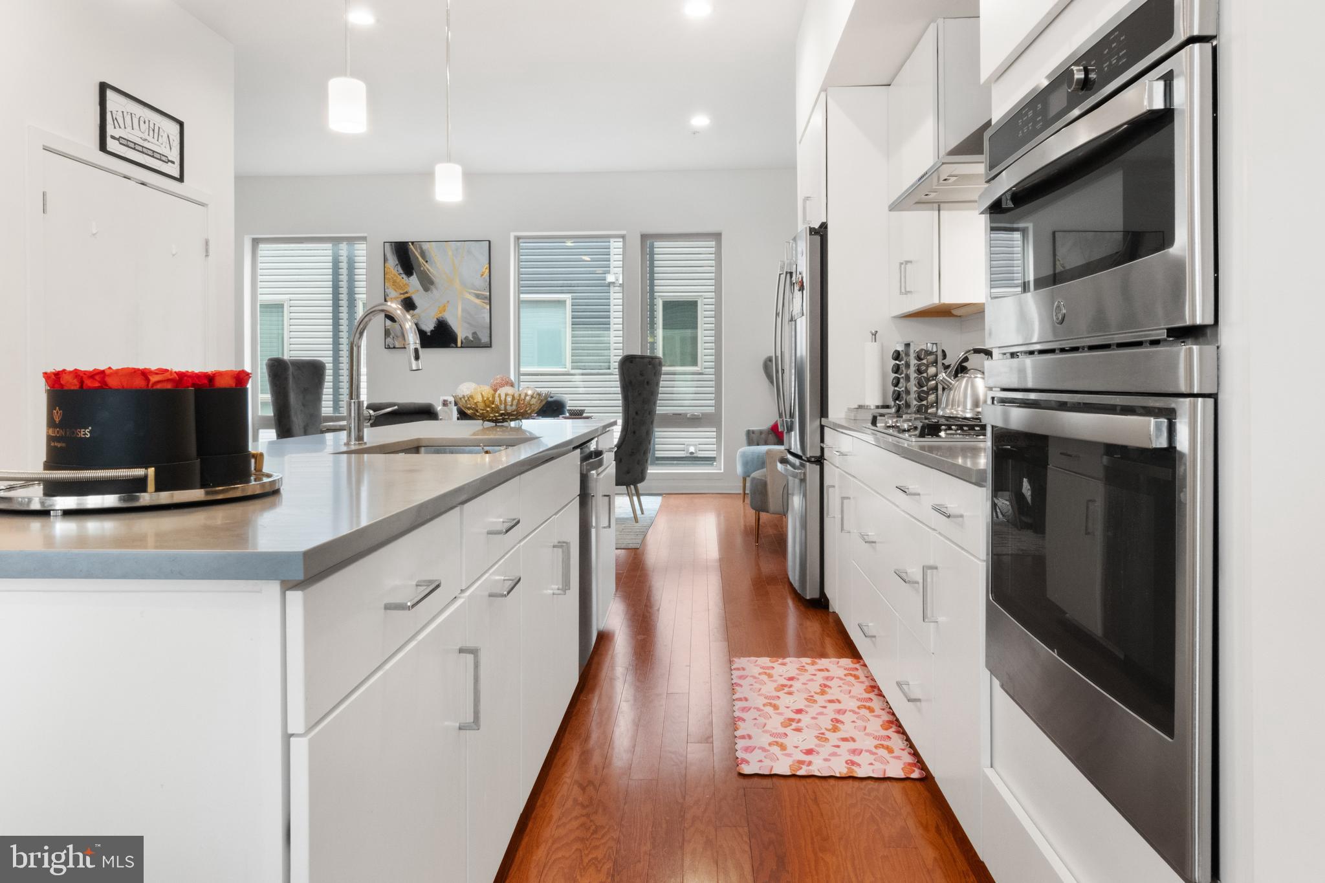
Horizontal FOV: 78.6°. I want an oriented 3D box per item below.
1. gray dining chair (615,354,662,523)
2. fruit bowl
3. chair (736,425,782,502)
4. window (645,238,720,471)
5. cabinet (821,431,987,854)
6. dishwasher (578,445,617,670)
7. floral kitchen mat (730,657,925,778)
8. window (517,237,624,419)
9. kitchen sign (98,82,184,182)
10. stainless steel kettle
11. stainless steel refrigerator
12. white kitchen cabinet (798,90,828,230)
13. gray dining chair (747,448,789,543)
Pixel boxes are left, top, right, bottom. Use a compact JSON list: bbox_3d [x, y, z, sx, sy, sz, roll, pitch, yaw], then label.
[{"bbox_3d":[-0.330,-0.035,6.380,0.680,1.290,0.560,0,3,3],"label":"gray dining chair"},{"bbox_3d":[-0.652,-0.138,3.280,0.380,0.140,0.380,0,2,0],"label":"fruit bowl"},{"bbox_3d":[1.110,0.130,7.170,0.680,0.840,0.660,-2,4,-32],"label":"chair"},{"bbox_3d":[0.195,-0.855,7.780,0.750,2.250,0.100,0,2,3],"label":"window"},{"bbox_3d":[1.000,0.420,2.660,0.620,0.850,2.120,0,2,3],"label":"cabinet"},{"bbox_3d":[-0.565,0.405,3.030,0.600,0.800,0.590,0,3,3],"label":"dishwasher"},{"bbox_3d":[0.508,0.893,2.740,0.530,0.012,0.970,0,4,4],"label":"floral kitchen mat"},{"bbox_3d":[-0.885,-0.858,7.830,1.060,2.250,0.100,0,2,3],"label":"window"},{"bbox_3d":[-2.583,-1.529,4.050,0.025,0.325,0.590,0,2,3],"label":"kitchen sign"},{"bbox_3d":[1.055,-0.201,2.740,0.240,0.235,0.225,1,3,12],"label":"stainless steel kettle"},{"bbox_3d":[0.975,-0.133,4.220,0.790,1.790,0.910,0,2,3],"label":"stainless steel refrigerator"},{"bbox_3d":[1.085,-1.380,4.270,0.600,0.600,0.900,0,3,3],"label":"white kitchen cabinet"},{"bbox_3d":[1.030,0.175,5.450,0.680,0.980,0.640,1,2,28],"label":"gray dining chair"}]

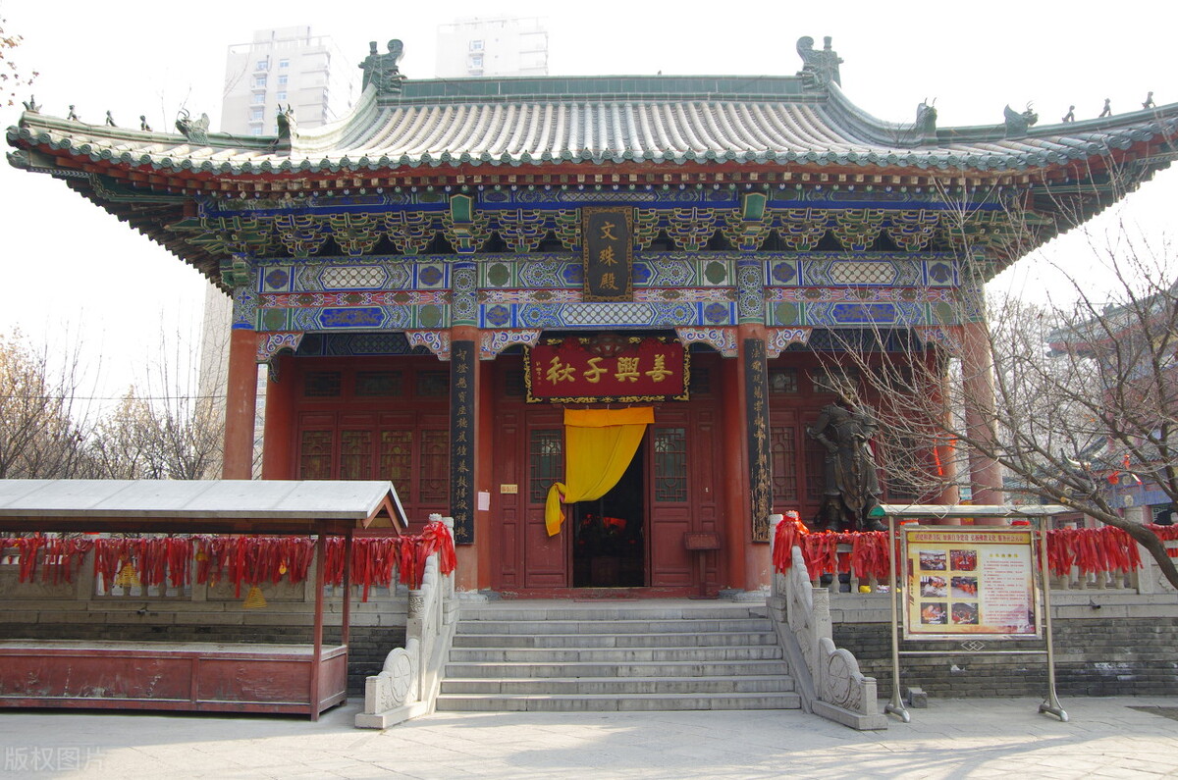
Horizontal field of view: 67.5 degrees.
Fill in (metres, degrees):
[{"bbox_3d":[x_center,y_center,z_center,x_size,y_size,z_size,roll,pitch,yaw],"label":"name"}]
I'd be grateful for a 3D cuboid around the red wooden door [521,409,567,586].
[{"bbox_3d":[-0.714,1.791,14.573,0.730,2.872,0.080,-1,-11,0],"label":"red wooden door"}]

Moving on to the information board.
[{"bbox_3d":[4.067,2.048,9.370,1.466,1.182,0.100,-1,-11,2],"label":"information board"}]

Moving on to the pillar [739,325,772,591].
[{"bbox_3d":[2.468,0.955,13.061,0.440,3.952,0.440,-1,-11,0],"label":"pillar"}]

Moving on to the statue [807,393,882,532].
[{"bbox_3d":[3.886,0.964,13.374,1.110,2.360,0.720,1,-11,-6],"label":"statue"}]

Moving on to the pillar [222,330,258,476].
[{"bbox_3d":[-5.203,1.016,13.111,0.440,3.964,0.440,-1,-11,0],"label":"pillar"}]

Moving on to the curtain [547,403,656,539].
[{"bbox_3d":[0.169,1.336,14.530,1.811,2.119,0.200,-1,-11,0],"label":"curtain"}]

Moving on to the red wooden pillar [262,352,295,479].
[{"bbox_3d":[-5.187,1.305,14.701,0.440,3.988,0.440,-1,-11,0],"label":"red wooden pillar"}]

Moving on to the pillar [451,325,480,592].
[{"bbox_3d":[-1.851,0.980,13.091,0.440,3.947,0.440,-1,-11,0],"label":"pillar"}]

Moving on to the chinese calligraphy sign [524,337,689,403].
[{"bbox_3d":[0.302,-0.336,14.719,2.750,1.107,0.140,-1,7,0],"label":"chinese calligraphy sign"}]

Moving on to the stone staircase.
[{"bbox_3d":[0.319,3.159,10.525,3.987,0.980,1.862,-1,-11,0],"label":"stone staircase"}]

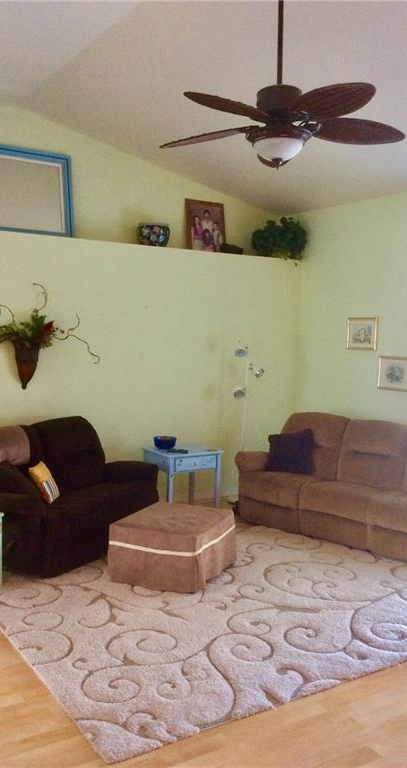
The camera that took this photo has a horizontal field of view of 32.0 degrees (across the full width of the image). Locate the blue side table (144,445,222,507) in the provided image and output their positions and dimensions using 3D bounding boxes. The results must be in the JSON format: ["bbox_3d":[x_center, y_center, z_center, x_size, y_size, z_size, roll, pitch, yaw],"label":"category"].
[{"bbox_3d":[-0.197,0.939,6.764,0.618,0.616,0.439,-2,5,-37],"label":"blue side table"}]

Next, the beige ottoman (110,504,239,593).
[{"bbox_3d":[-0.203,1.154,5.086,0.665,0.398,0.708,3,5,23],"label":"beige ottoman"}]

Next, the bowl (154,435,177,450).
[{"bbox_3d":[-0.366,0.572,6.804,0.223,0.100,0.223,2,4,0],"label":"bowl"}]

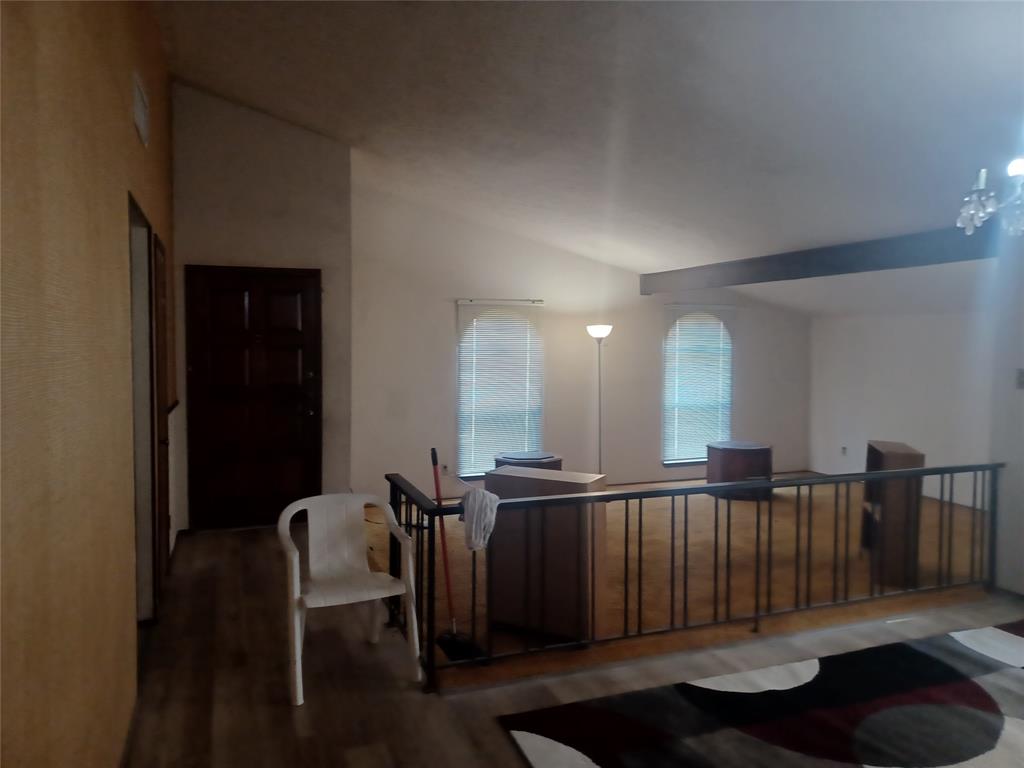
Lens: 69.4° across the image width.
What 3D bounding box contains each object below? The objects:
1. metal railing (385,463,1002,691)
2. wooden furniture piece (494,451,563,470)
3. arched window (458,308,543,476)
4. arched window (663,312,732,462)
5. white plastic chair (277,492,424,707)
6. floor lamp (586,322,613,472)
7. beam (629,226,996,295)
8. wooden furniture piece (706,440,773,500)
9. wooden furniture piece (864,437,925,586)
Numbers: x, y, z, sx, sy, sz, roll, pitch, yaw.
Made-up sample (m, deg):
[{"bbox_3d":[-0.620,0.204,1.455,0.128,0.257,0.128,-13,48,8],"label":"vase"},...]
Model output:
[{"bbox_3d":[1.156,0.883,4.181,3.600,0.800,0.890,-1,4,-21],"label":"metal railing"},{"bbox_3d":[0.146,0.892,6.556,0.620,0.490,0.620,0,3,-7],"label":"wooden furniture piece"},{"bbox_3d":[-0.095,0.064,7.320,0.900,1.690,0.060,-1,4,-21],"label":"arched window"},{"bbox_3d":[2.064,0.035,8.198,0.910,1.660,0.090,-1,4,-21],"label":"arched window"},{"bbox_3d":[-0.750,0.926,3.370,0.560,0.770,0.580,-1,4,-25],"label":"white plastic chair"},{"bbox_3d":[0.860,0.255,7.298,0.270,1.690,0.270,1,3,0],"label":"floor lamp"},{"bbox_3d":[2.122,-0.951,6.102,0.140,0.220,3.830,-1,4,-21],"label":"beam"},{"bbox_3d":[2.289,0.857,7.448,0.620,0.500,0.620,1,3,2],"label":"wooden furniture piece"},{"bbox_3d":[2.555,0.841,4.983,0.260,0.820,0.580,1,3,16],"label":"wooden furniture piece"}]

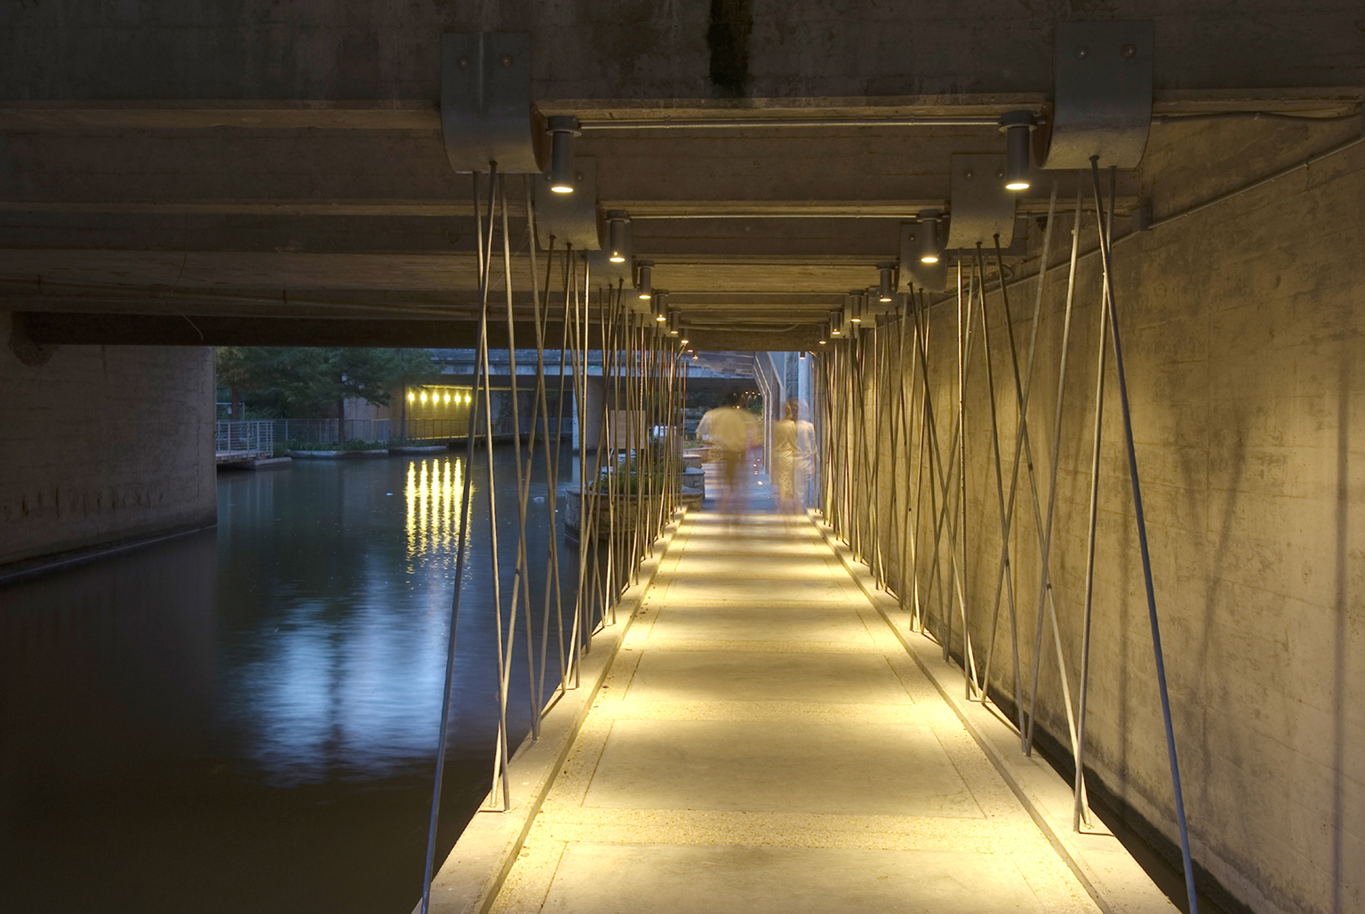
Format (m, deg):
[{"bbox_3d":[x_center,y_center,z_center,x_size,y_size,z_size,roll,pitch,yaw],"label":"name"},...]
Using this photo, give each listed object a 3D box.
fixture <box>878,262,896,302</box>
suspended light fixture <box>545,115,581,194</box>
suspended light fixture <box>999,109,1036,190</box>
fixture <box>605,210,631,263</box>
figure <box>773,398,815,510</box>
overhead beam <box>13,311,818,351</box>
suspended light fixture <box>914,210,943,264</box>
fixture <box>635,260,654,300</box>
[{"bbox_3d":[1.303,-1.117,8.720,0.121,0.243,0.121,1,2,2],"label":"fixture"},{"bbox_3d":[-0.406,-1.025,4.640,0.121,0.243,0.121,1,2,2],"label":"suspended light fixture"},{"bbox_3d":[1.117,-1.014,4.550,0.121,0.243,0.121,1,2,2],"label":"suspended light fixture"},{"bbox_3d":[-0.316,-1.093,6.750,0.121,0.243,0.121,1,2,2],"label":"fixture"},{"bbox_3d":[1.557,0.007,19.000,0.520,1.690,0.360,1,2,2],"label":"figure"},{"bbox_3d":[-3.393,-1.583,17.454,10.496,0.420,0.350,1,2,4],"label":"overhead beam"},{"bbox_3d":[1.206,-1.074,6.660,0.121,0.243,0.121,1,2,2],"label":"suspended light fixture"},{"bbox_3d":[-0.241,-1.142,8.820,0.121,0.243,0.121,1,2,2],"label":"fixture"}]

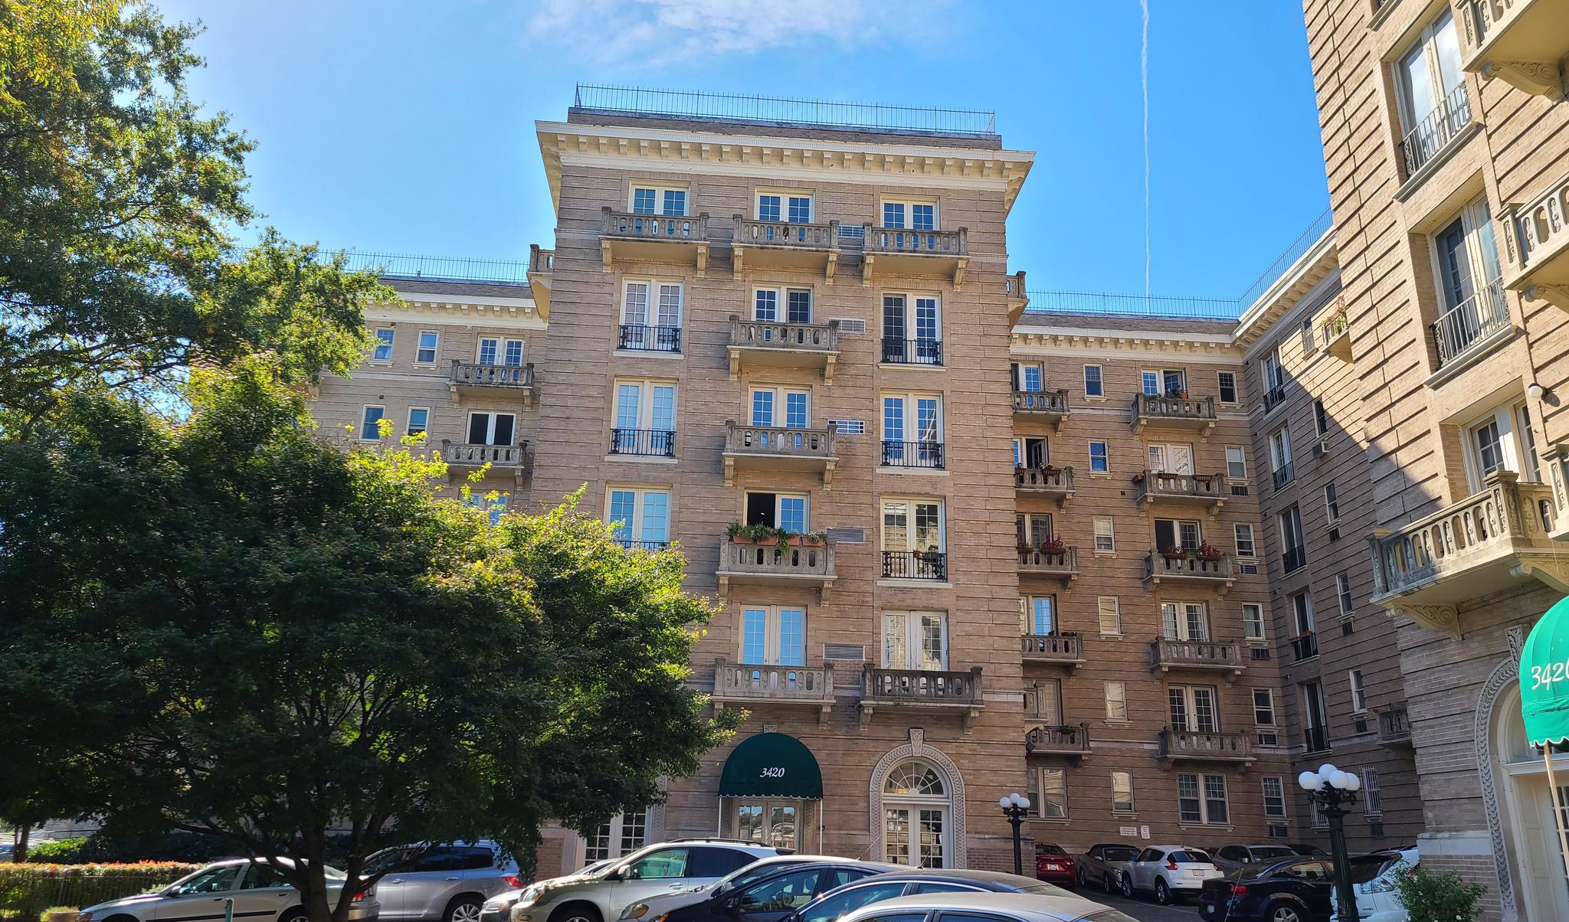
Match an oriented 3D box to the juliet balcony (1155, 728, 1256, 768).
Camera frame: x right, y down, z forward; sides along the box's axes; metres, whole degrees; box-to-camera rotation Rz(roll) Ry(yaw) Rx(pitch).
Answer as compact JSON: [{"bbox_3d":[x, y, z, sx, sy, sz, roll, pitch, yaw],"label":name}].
[{"bbox_3d":[14.540,10.008,40.774,3.098,1.340,1.030,2,-18,-4],"label":"juliet balcony"}]

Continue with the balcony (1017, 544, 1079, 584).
[{"bbox_3d":[9.003,3.808,42.374,3.070,1.310,1.030,2,-18,-4],"label":"balcony"}]

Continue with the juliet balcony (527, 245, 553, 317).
[{"bbox_3d":[-7.319,-5.283,36.705,0.950,1.530,3.100,2,-19,-4],"label":"juliet balcony"}]

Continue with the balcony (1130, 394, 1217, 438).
[{"bbox_3d":[15.349,-1.690,46.386,3.170,1.560,1.040,3,-18,-3],"label":"balcony"}]

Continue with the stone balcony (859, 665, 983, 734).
[{"bbox_3d":[3.371,5.966,29.420,3.066,1.533,1.030,3,-19,-3],"label":"stone balcony"}]

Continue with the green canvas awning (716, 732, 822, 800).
[{"bbox_3d":[-0.354,7.505,29.017,2.480,1.600,1.800,2,-19,-4],"label":"green canvas awning"}]

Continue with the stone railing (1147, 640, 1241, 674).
[{"bbox_3d":[14.699,6.990,42.064,3.064,1.020,1.060,3,-19,-3],"label":"stone railing"}]

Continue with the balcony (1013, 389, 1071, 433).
[{"bbox_3d":[9.464,-1.874,46.008,3.170,1.560,1.040,3,-18,-3],"label":"balcony"}]

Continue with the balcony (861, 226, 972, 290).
[{"bbox_3d":[3.802,-5.964,34.537,3.170,1.560,1.040,3,-18,-3],"label":"balcony"}]

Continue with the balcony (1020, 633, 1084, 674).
[{"bbox_3d":[9.108,6.886,41.934,3.100,1.350,1.000,2,-19,-4],"label":"balcony"}]

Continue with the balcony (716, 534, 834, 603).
[{"bbox_3d":[-0.216,2.945,31.281,3.170,1.560,1.040,3,-18,-3],"label":"balcony"}]

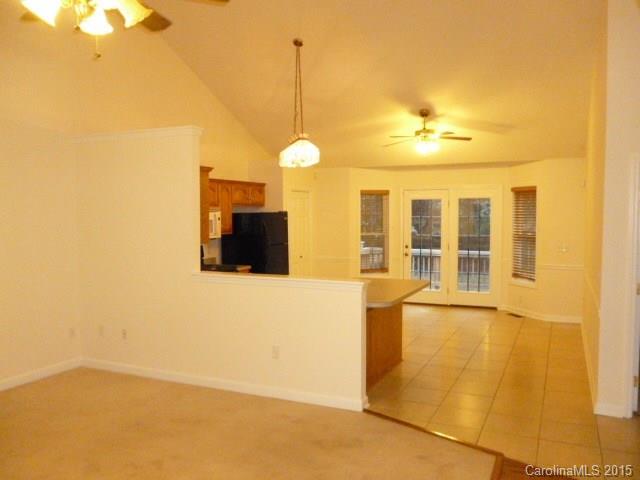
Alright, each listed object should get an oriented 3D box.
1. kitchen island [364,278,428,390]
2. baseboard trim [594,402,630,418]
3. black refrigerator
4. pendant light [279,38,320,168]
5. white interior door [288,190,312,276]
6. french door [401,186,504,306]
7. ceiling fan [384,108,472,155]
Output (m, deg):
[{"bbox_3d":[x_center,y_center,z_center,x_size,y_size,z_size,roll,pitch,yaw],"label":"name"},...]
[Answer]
[{"bbox_3d":[0.492,0.934,5.151,0.880,0.915,1.460,1,3,25],"label":"kitchen island"},{"bbox_3d":[2.353,1.387,4.197,0.235,0.090,0.020,1,3,25],"label":"baseboard trim"},{"bbox_3d":[-0.981,0.407,8.069,0.740,1.670,0.800,1,3,25],"label":"black refrigerator"},{"bbox_3d":[-0.259,-1.670,6.378,0.500,1.540,0.500,0,3,0],"label":"pendant light"},{"bbox_3d":[-0.336,0.158,9.046,0.070,2.060,0.840,1,3,25],"label":"white interior door"},{"bbox_3d":[2.305,0.118,9.210,1.720,2.100,0.090,1,3,25],"label":"french door"},{"bbox_3d":[1.466,-1.496,7.215,1.300,0.620,1.300,1,3,25],"label":"ceiling fan"}]

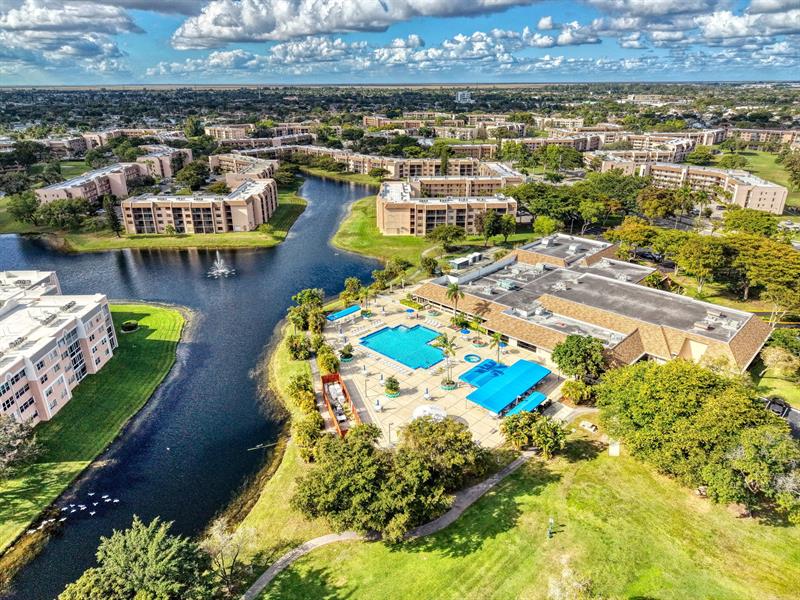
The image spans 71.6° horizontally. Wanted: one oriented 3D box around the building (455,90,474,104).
[{"bbox_3d":[164.892,-513.814,1411.356,46.590,30.800,30.000,2,22,5],"label":"building"}]

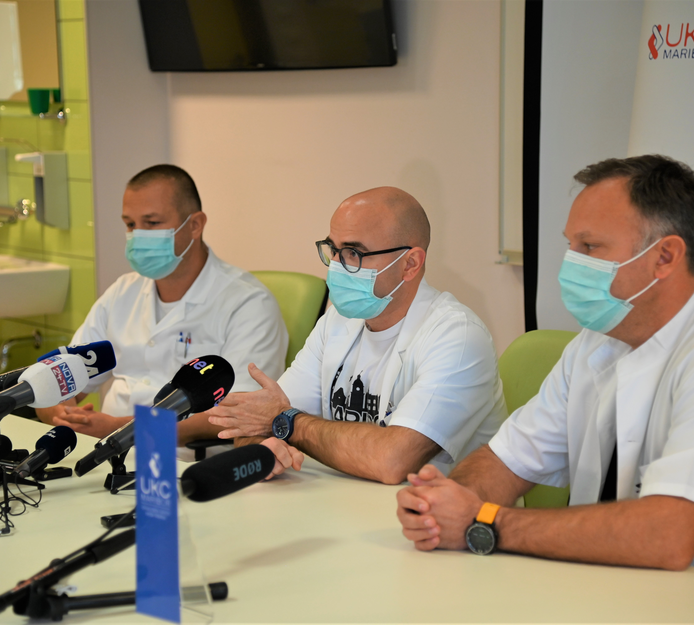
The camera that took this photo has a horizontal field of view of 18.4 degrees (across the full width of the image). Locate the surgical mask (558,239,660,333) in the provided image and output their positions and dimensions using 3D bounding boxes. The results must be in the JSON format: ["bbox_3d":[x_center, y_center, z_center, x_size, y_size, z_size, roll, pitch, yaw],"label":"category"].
[{"bbox_3d":[0.366,-0.035,2.970,0.125,0.120,0.150,-13,11,-24],"label":"surgical mask"}]

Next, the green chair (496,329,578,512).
[{"bbox_3d":[0.221,0.529,3.799,0.580,0.910,0.580,-6,9,-36],"label":"green chair"}]

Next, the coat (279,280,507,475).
[{"bbox_3d":[0.090,0.241,3.900,0.420,0.600,0.520,-7,9,-40],"label":"coat"}]

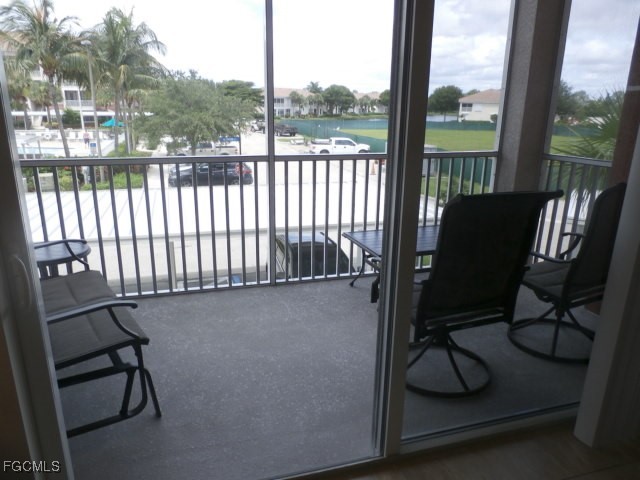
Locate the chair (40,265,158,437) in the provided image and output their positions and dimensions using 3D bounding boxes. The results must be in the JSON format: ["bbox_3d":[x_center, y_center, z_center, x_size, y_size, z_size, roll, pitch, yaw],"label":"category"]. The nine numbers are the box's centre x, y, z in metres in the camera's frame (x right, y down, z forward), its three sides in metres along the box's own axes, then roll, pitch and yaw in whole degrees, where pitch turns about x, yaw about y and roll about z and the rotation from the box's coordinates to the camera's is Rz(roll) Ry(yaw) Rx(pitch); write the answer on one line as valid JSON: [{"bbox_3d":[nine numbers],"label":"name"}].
[{"bbox_3d":[-1.395,0.351,2.272,0.780,0.930,1.215,-11,20,-36],"label":"chair"}]

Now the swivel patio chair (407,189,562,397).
[{"bbox_3d":[0.731,0.225,2.557,0.670,1.070,0.740,-5,17,-19],"label":"swivel patio chair"}]

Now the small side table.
[{"bbox_3d":[-1.757,0.320,3.107,0.465,0.510,0.465,1,16,0],"label":"small side table"}]

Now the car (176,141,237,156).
[{"bbox_3d":[-10.119,-7.630,40.048,5.750,1.920,2.000,-4,17,-16],"label":"car"}]

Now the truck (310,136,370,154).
[{"bbox_3d":[1.862,-8.865,44.084,5.850,1.940,2.030,0,16,-4],"label":"truck"}]

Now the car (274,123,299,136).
[{"bbox_3d":[-5.407,-17.524,73.500,4.900,1.850,1.950,15,21,39],"label":"car"}]

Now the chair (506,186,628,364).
[{"bbox_3d":[1.574,0.144,2.894,0.670,1.060,0.740,-12,20,-36],"label":"chair"}]

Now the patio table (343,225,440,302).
[{"bbox_3d":[0.814,0.215,3.655,1.120,0.475,0.630,-5,17,-19],"label":"patio table"}]

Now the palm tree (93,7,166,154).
[{"bbox_3d":[-16.362,-13.517,40.400,6.341,12.523,6.341,1,16,0],"label":"palm tree"}]

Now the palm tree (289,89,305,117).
[{"bbox_3d":[-7.063,-40.870,138.897,4.300,7.847,4.300,1,16,0],"label":"palm tree"}]

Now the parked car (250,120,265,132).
[{"bbox_3d":[-10.515,-19.891,81.000,4.900,1.850,1.950,16,22,42],"label":"parked car"}]

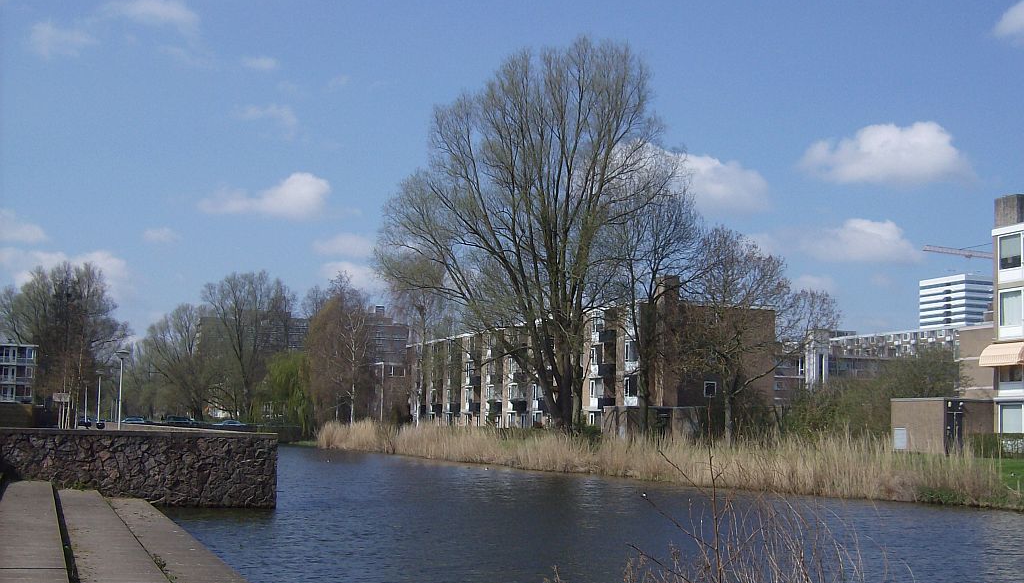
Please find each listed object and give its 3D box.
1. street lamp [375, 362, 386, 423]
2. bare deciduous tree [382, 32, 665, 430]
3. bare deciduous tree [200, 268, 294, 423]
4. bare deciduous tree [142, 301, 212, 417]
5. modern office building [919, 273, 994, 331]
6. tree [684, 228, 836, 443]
[{"bbox_3d":[-13.641,10.995,139.611,1.000,7.799,0.600,1,-6,0],"label":"street lamp"},{"bbox_3d":[0.350,-3.474,88.654,19.600,27.003,18.500,1,-6,0],"label":"bare deciduous tree"},{"bbox_3d":[-33.060,7.277,167.010,11.400,19.855,11.000,1,-6,0],"label":"bare deciduous tree"},{"bbox_3d":[-40.936,9.035,164.228,8.900,15.476,9.000,1,-6,0],"label":"bare deciduous tree"},{"bbox_3d":[203.196,30.068,596.870,32.000,70.604,32.770,3,-6,-18],"label":"modern office building"},{"bbox_3d":[13.655,2.594,74.380,8.600,12.435,8.400,1,-6,0],"label":"tree"}]

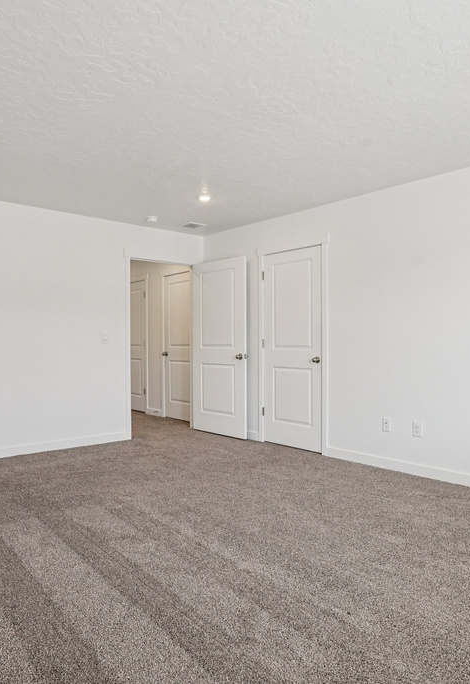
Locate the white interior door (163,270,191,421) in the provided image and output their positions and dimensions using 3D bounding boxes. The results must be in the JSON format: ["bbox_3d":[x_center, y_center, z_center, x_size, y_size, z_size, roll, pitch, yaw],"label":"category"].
[{"bbox_3d":[-0.749,0.067,6.321,0.040,2.034,0.778,0,0,-43],"label":"white interior door"}]

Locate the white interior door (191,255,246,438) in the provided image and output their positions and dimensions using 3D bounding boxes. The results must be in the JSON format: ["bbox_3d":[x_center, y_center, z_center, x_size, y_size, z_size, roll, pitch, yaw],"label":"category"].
[{"bbox_3d":[-0.186,0.071,5.372,0.853,2.034,0.040,0,0,43],"label":"white interior door"}]

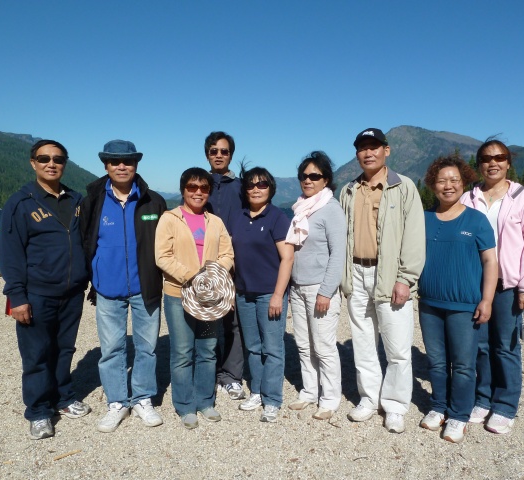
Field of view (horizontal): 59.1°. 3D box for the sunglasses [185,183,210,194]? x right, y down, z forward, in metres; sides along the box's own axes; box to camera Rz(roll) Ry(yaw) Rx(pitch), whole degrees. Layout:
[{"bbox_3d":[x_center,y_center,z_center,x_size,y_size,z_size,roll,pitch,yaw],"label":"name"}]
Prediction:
[{"bbox_3d":[-0.384,-0.300,2.720,0.148,0.056,0.140,2,3,-12],"label":"sunglasses"}]

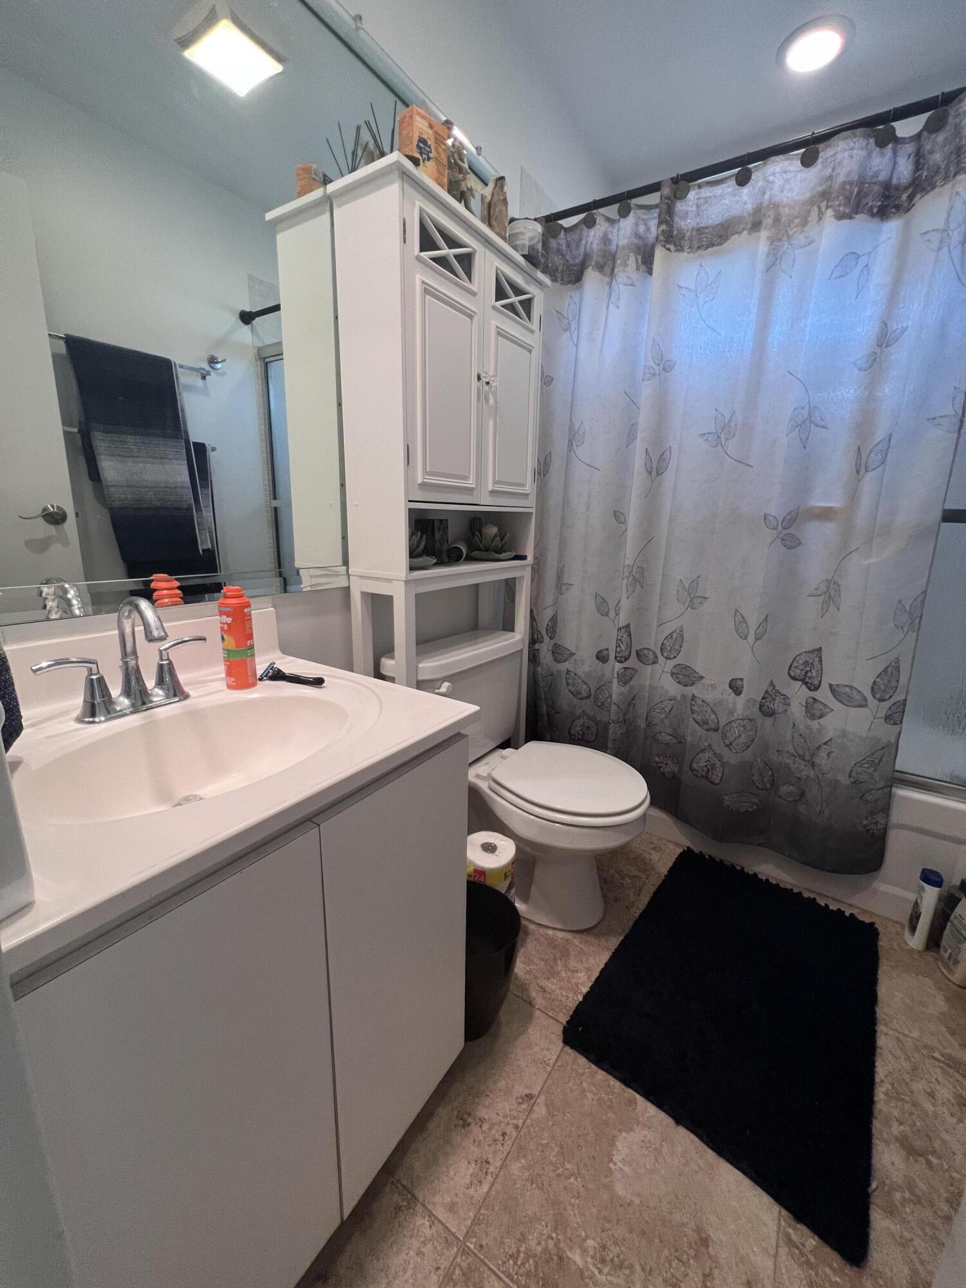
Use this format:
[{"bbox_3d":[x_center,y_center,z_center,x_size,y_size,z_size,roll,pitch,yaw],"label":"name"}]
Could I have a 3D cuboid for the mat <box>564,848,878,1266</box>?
[{"bbox_3d":[0.653,0.835,1.218,0.525,0.028,0.850,13,18,37],"label":"mat"}]

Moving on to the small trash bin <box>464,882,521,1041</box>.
[{"bbox_3d":[-0.030,0.732,1.109,0.217,0.250,0.217,1,14,0],"label":"small trash bin"}]

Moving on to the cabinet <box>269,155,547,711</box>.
[{"bbox_3d":[-0.083,-0.122,1.395,0.202,1.760,0.600,11,17,34],"label":"cabinet"}]

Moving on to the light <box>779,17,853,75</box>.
[{"bbox_3d":[0.943,-1.690,1.376,0.187,0.025,0.187,11,17,33],"label":"light"}]

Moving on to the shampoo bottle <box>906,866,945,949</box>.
[{"bbox_3d":[1.204,0.726,1.322,0.042,0.215,0.064,5,15,12],"label":"shampoo bottle"}]

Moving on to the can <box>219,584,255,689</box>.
[{"bbox_3d":[-0.431,-0.011,0.854,0.052,0.177,0.052,1,14,0],"label":"can"}]

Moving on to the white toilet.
[{"bbox_3d":[0.122,0.401,1.424,0.680,0.742,0.475,10,17,31],"label":"white toilet"}]

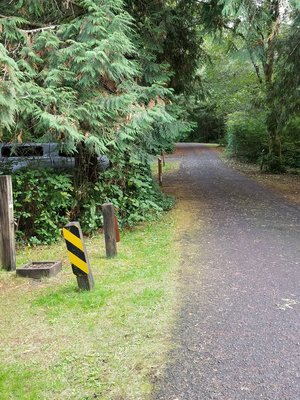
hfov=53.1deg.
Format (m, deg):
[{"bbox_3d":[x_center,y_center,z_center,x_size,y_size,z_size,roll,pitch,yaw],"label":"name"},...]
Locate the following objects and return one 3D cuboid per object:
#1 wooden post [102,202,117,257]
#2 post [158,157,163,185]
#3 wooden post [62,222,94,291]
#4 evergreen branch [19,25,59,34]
[{"bbox_3d":[-0.579,0.428,4.309,0.135,0.770,0.135,-1,11,7],"label":"wooden post"},{"bbox_3d":[0.327,-0.934,10.014,0.110,0.910,0.110,-2,11,6],"label":"post"},{"bbox_3d":[-0.796,0.640,3.355,0.165,0.765,0.140,-6,13,15],"label":"wooden post"},{"bbox_3d":[-1.856,-2.841,5.000,0.660,0.110,0.120,-9,11,-6],"label":"evergreen branch"}]

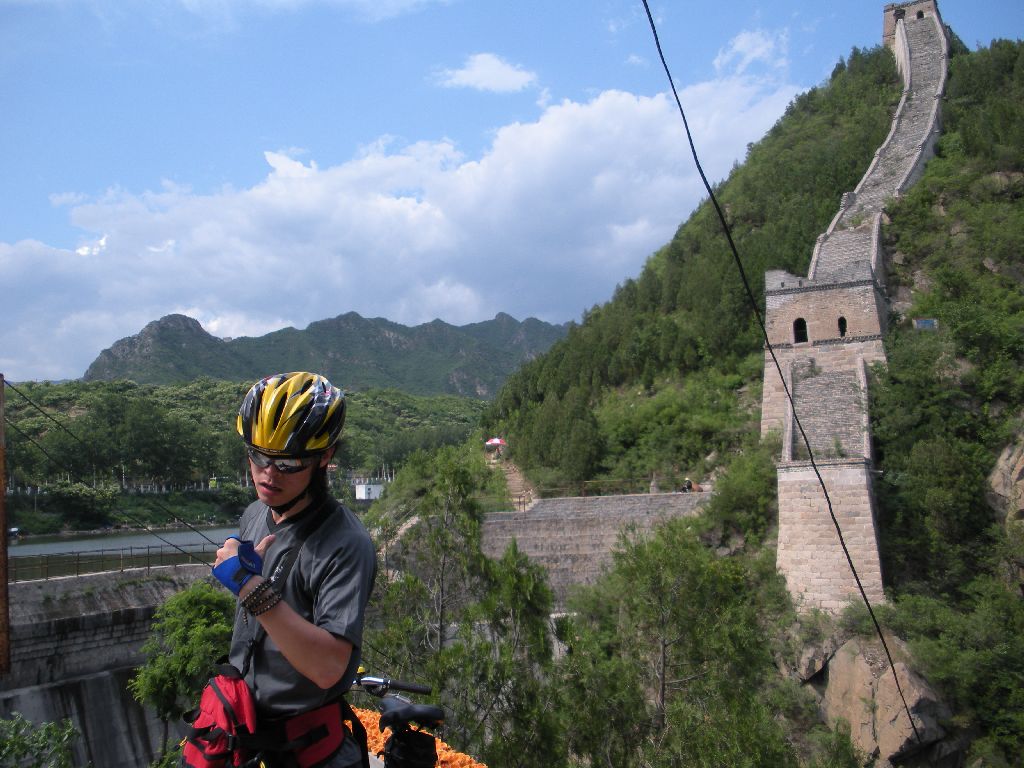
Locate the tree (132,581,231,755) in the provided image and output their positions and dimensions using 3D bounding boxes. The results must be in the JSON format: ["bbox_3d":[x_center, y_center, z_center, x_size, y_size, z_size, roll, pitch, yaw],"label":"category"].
[{"bbox_3d":[-4.230,3.950,14.000,1.650,2.700,1.600,0,-4,0],"label":"tree"}]

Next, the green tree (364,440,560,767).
[{"bbox_3d":[-1.020,4.700,22.000,4.000,7.000,3.800,0,-4,0],"label":"green tree"}]

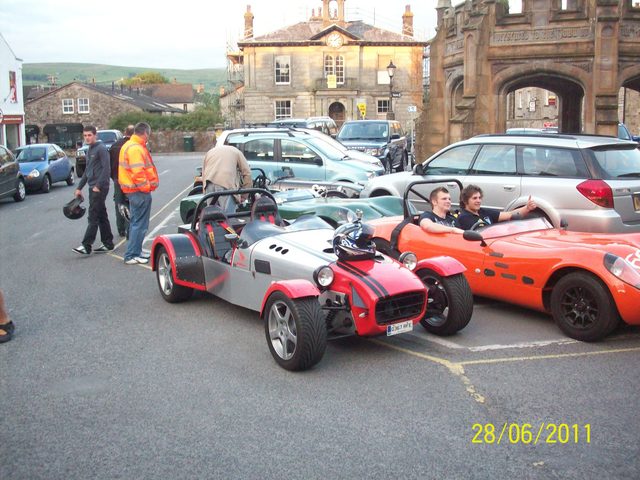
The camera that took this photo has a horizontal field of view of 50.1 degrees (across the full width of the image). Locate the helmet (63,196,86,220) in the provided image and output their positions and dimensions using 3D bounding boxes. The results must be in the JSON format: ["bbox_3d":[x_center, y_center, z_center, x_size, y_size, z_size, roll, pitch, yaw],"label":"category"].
[{"bbox_3d":[-3.499,-0.449,9.750,0.340,0.260,0.250,-29,6,17],"label":"helmet"}]

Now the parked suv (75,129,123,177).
[{"bbox_3d":[-9.050,-3.631,28.400,1.800,1.800,4.600,-3,9,-16],"label":"parked suv"}]

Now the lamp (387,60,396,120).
[{"bbox_3d":[3.483,-6.383,33.364,0.450,4.610,0.450,-1,9,0],"label":"lamp"}]

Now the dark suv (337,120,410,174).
[{"bbox_3d":[1.700,-2.898,22.000,1.950,1.830,4.750,2,9,16],"label":"dark suv"}]

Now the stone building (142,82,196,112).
[{"bbox_3d":[-20.539,-17.147,91.047,8.500,7.000,6.500,0,9,6],"label":"stone building"}]

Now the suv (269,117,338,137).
[{"bbox_3d":[-0.950,-3.864,26.800,1.850,1.830,4.600,3,10,25],"label":"suv"}]

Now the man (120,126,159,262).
[{"bbox_3d":[-2.390,-0.601,8.817,0.500,1.790,0.560,-2,9,-7],"label":"man"}]

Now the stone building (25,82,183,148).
[{"bbox_3d":[-20.002,-11.497,64.011,13.400,5.830,9.000,2,9,16],"label":"stone building"}]

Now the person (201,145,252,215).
[{"bbox_3d":[-1.182,-0.544,9.324,0.560,1.480,0.700,3,10,25],"label":"person"}]

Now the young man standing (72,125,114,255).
[{"bbox_3d":[-3.221,-0.695,9.548,0.620,1.770,0.560,-7,11,-33],"label":"young man standing"}]

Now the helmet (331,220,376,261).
[{"bbox_3d":[0.272,0.004,5.400,0.340,0.270,0.260,2,10,20],"label":"helmet"}]

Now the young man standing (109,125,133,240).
[{"bbox_3d":[-3.089,-0.907,10.789,0.560,1.790,0.450,3,10,20],"label":"young man standing"}]

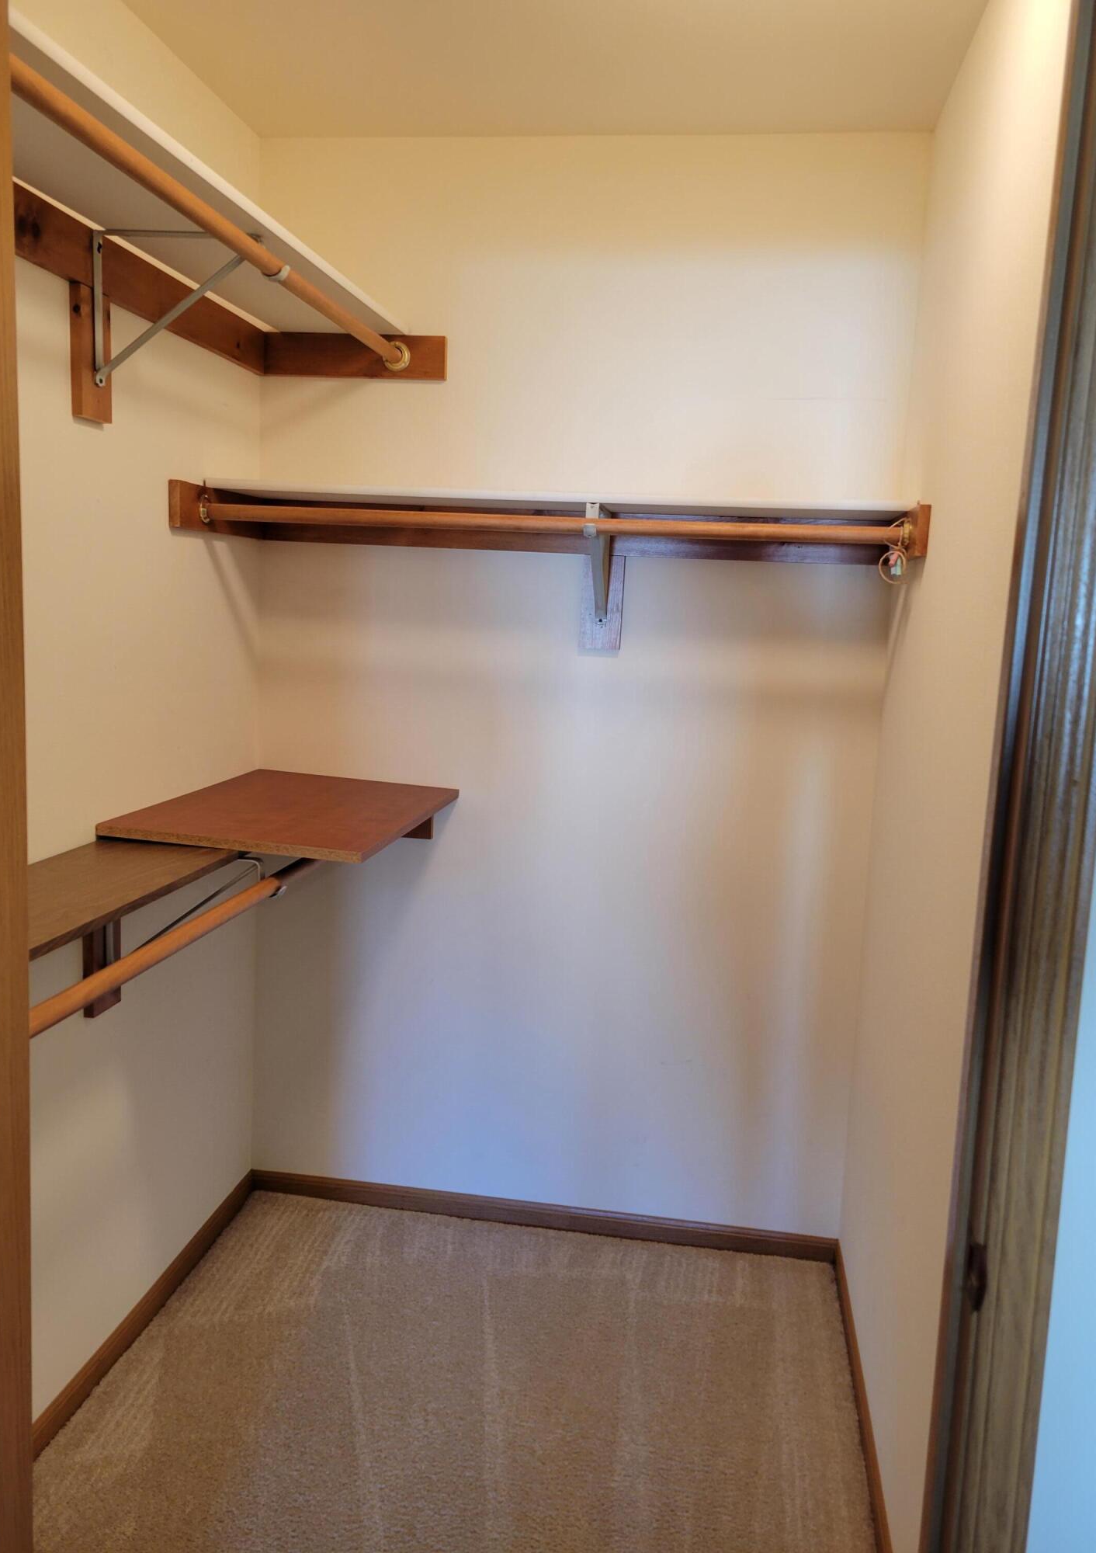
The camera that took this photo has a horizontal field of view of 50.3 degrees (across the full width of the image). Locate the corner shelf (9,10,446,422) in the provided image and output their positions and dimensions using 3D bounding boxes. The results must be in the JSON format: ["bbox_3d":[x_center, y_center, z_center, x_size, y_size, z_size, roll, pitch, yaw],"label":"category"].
[{"bbox_3d":[-0.551,-0.712,1.770,0.425,0.311,1.596,4,8,8],"label":"corner shelf"}]

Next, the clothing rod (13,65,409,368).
[{"bbox_3d":[-0.459,-0.794,1.735,0.039,0.039,1.577,4,8,8],"label":"clothing rod"}]

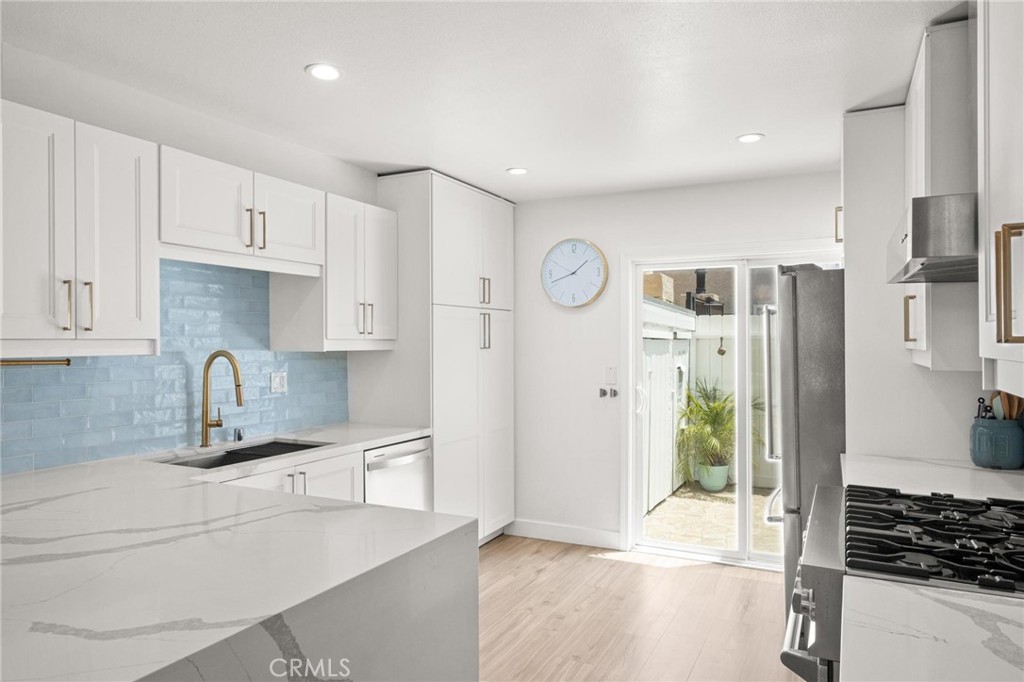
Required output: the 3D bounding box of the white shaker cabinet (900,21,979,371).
[{"bbox_3d":[1.680,-0.467,2.233,0.408,1.115,0.665,0,0,28],"label":"white shaker cabinet"}]

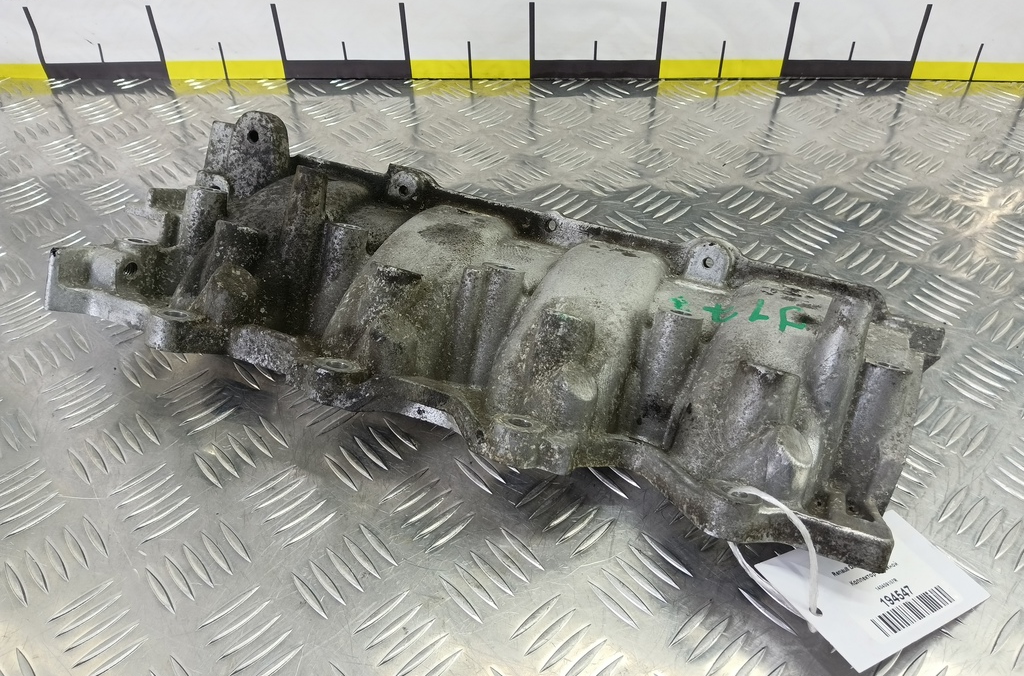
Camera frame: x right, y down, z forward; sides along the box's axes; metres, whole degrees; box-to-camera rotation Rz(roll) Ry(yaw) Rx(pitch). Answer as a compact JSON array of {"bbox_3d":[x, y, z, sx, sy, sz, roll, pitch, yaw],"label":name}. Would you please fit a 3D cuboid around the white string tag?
[{"bbox_3d":[0.140,0.092,0.260,0.089,0.003,0.047,-7,37,-31],"label":"white string tag"}]

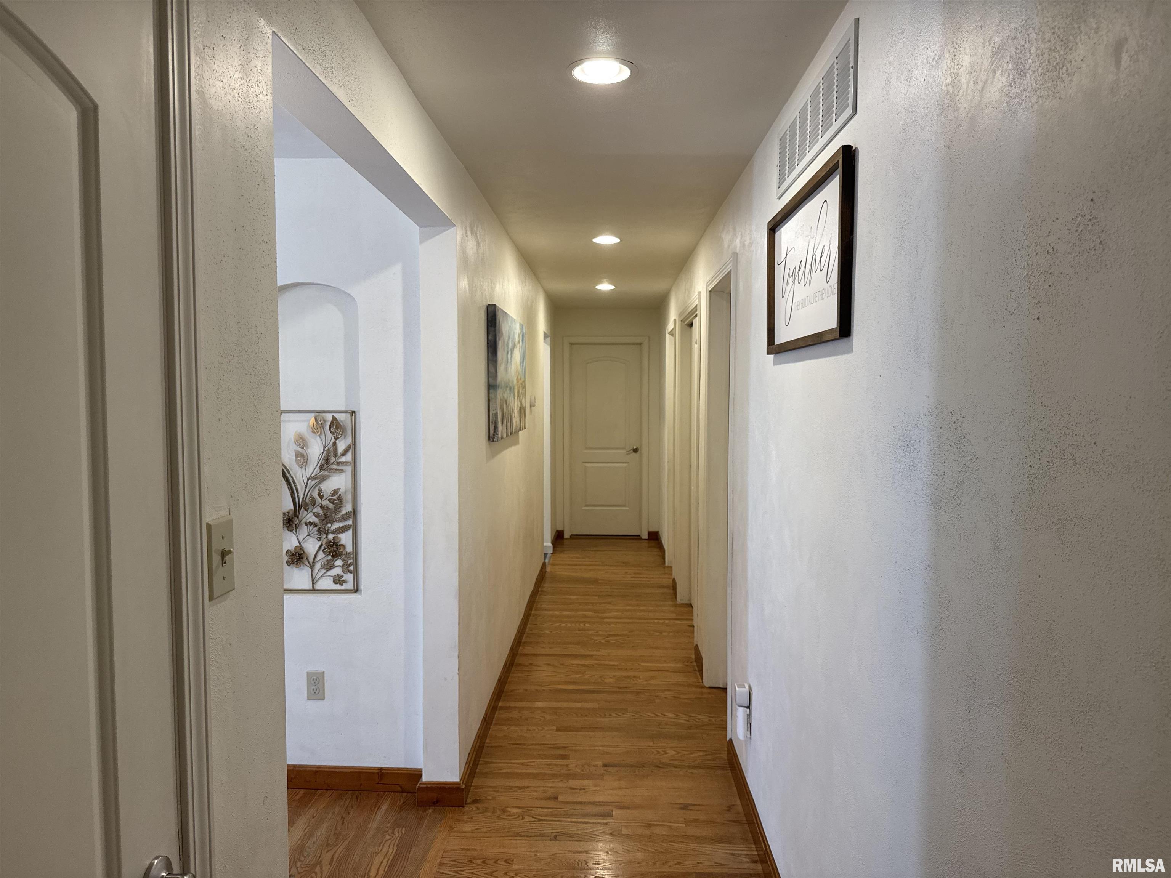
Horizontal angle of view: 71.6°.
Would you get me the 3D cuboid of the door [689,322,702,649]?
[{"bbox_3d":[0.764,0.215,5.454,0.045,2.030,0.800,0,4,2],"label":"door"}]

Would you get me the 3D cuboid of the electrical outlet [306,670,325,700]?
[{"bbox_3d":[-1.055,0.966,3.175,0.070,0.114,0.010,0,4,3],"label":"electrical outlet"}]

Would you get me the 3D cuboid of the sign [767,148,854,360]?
[{"bbox_3d":[0.573,-0.447,2.144,0.028,0.411,0.808,0,4,2],"label":"sign"}]

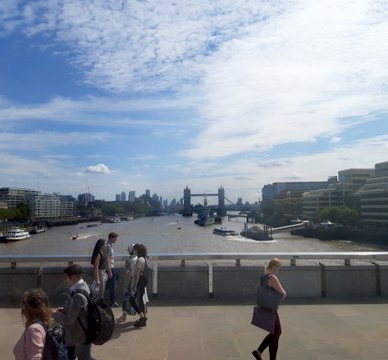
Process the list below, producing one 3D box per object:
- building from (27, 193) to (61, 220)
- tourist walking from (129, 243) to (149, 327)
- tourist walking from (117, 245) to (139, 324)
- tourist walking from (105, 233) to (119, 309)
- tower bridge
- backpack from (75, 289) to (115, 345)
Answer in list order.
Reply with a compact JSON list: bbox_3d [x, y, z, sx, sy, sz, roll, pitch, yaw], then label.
[{"bbox_3d":[-198.000,34.400,468.000,24.000,34.000,54.000,-1,-5,13],"label":"building"},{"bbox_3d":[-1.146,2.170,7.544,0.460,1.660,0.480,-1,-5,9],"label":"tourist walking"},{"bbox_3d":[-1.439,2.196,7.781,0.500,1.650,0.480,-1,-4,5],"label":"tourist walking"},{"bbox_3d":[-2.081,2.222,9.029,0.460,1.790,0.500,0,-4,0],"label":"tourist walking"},{"bbox_3d":[27.270,51.886,870.000,110.000,72.000,20.000,0,-4,0],"label":"tower bridge"},{"bbox_3d":[-1.101,1.614,4.200,0.270,0.510,0.320,-2,-5,23],"label":"backpack"}]

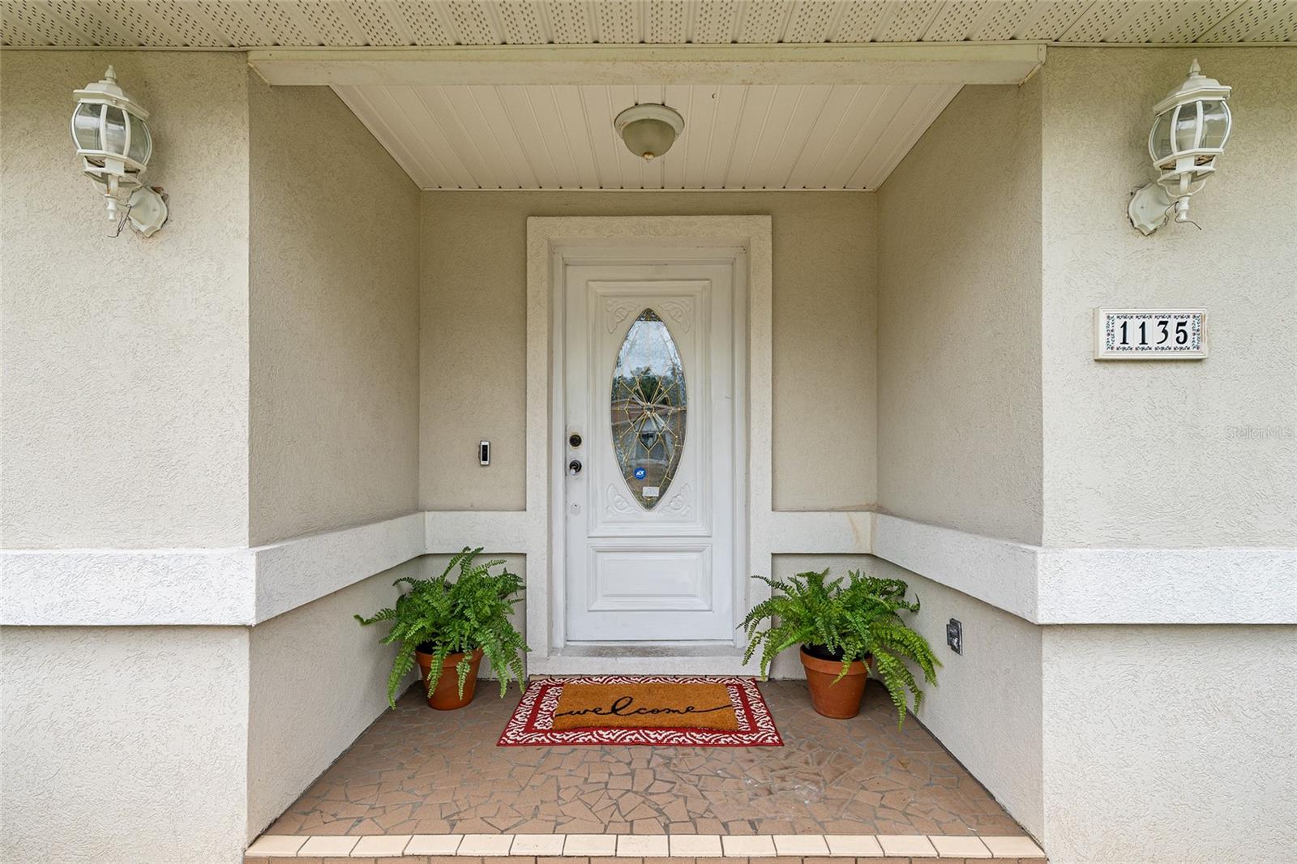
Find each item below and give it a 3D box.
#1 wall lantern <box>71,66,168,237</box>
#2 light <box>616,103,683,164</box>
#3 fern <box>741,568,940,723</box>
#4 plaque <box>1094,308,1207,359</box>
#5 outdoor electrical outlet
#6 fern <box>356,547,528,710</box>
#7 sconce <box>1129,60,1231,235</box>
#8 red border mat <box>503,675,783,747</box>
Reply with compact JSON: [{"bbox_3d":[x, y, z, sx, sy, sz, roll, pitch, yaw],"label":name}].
[{"bbox_3d":[-1.450,-0.778,1.573,0.163,0.419,0.202,0,-1,0],"label":"wall lantern"},{"bbox_3d":[0.003,-1.159,2.310,0.280,0.158,0.280,0,-1,0],"label":"light"},{"bbox_3d":[0.773,0.928,2.531,0.719,0.621,0.621,0,-1,0],"label":"fern"},{"bbox_3d":[1.453,-0.283,1.663,0.315,0.145,0.022,0,-1,0],"label":"plaque"},{"bbox_3d":[1.129,0.757,2.128,0.029,0.118,0.073,0,-1,0],"label":"outdoor electrical outlet"},{"bbox_3d":[-0.847,0.892,2.581,0.630,0.699,0.591,0,-1,0],"label":"fern"},{"bbox_3d":[1.453,-0.783,1.568,0.163,0.423,0.212,0,-1,0],"label":"sconce"},{"bbox_3d":[-0.028,1.231,2.551,1.118,0.012,0.601,0,-1,0],"label":"red border mat"}]

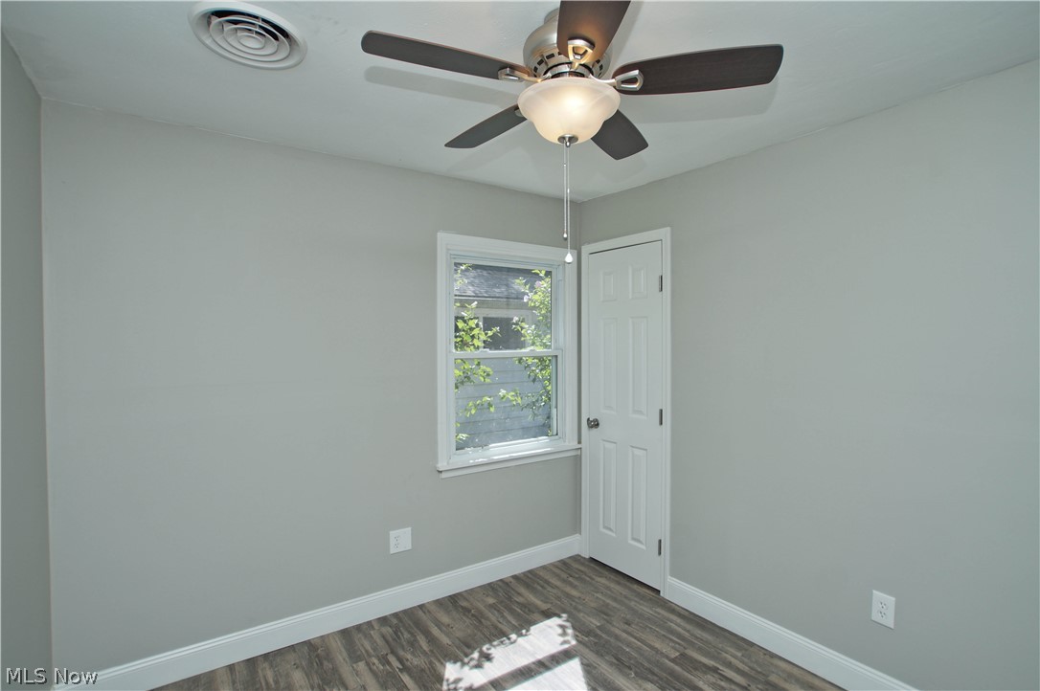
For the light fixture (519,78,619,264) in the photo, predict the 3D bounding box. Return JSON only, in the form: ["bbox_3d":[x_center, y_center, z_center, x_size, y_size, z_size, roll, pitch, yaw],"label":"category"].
[{"bbox_3d":[0.142,-0.466,1.321,0.295,0.462,0.295,0,1,0],"label":"light fixture"}]

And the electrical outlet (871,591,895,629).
[{"bbox_3d":[1.441,1.050,1.832,0.011,0.119,0.072,-1,1,-39],"label":"electrical outlet"}]

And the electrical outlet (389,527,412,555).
[{"bbox_3d":[-0.635,1.048,2.474,0.115,0.119,0.011,-1,1,-32],"label":"electrical outlet"}]

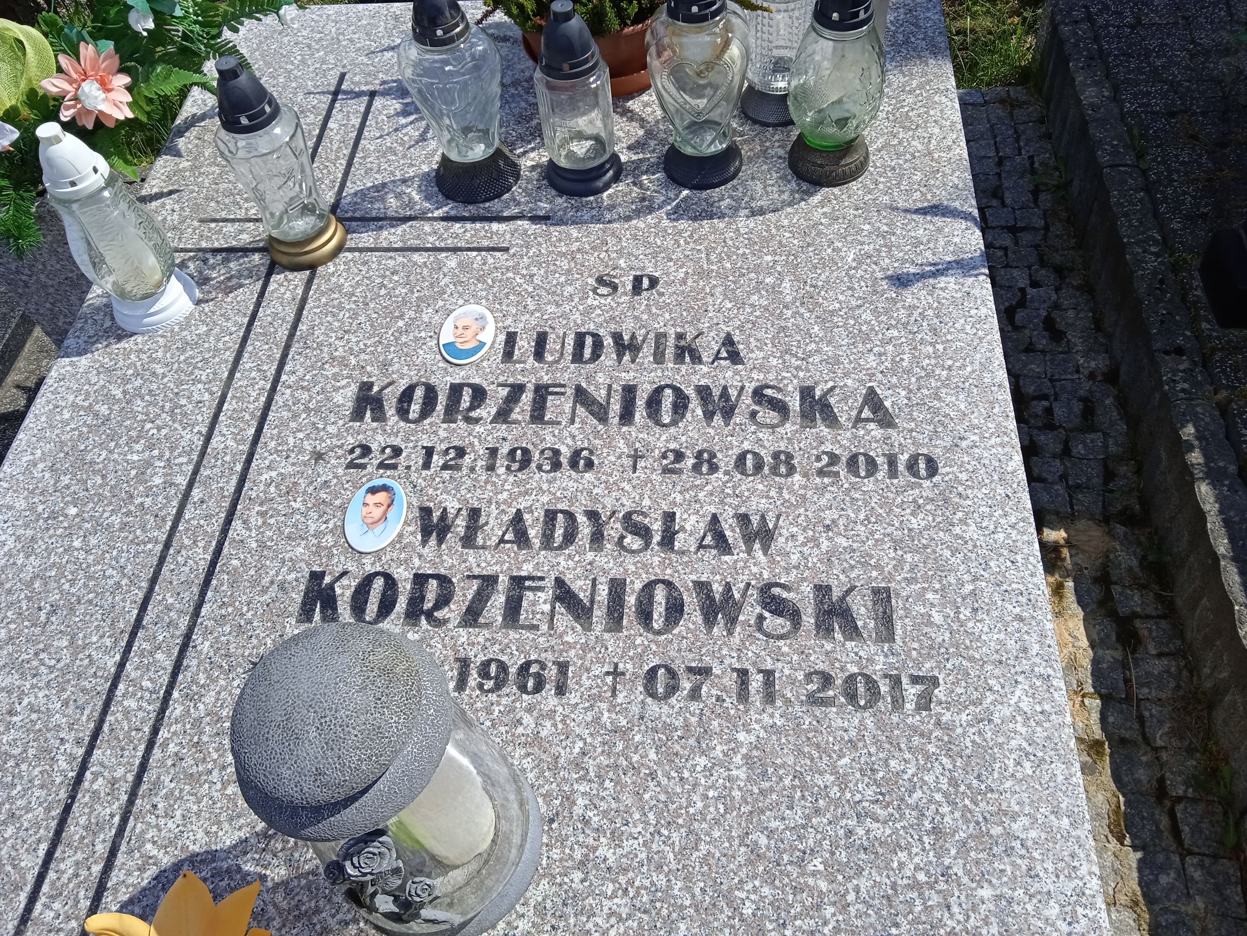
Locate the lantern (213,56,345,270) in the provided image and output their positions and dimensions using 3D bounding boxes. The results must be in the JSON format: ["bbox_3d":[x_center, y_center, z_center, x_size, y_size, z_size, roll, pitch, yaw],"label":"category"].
[{"bbox_3d":[-0.388,-0.337,1.117,0.093,0.247,0.093,1,56,6],"label":"lantern"}]

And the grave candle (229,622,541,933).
[{"bbox_3d":[-0.152,0.210,0.681,0.152,0.307,0.152,-3,55,4],"label":"grave candle"}]

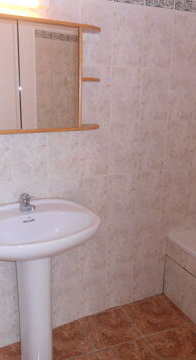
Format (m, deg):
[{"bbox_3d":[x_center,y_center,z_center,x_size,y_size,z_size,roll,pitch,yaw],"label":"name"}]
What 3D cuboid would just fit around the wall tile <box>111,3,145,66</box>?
[{"bbox_3d":[0.173,-0.816,1.893,0.202,0.333,0.010,-5,16,-23],"label":"wall tile"}]

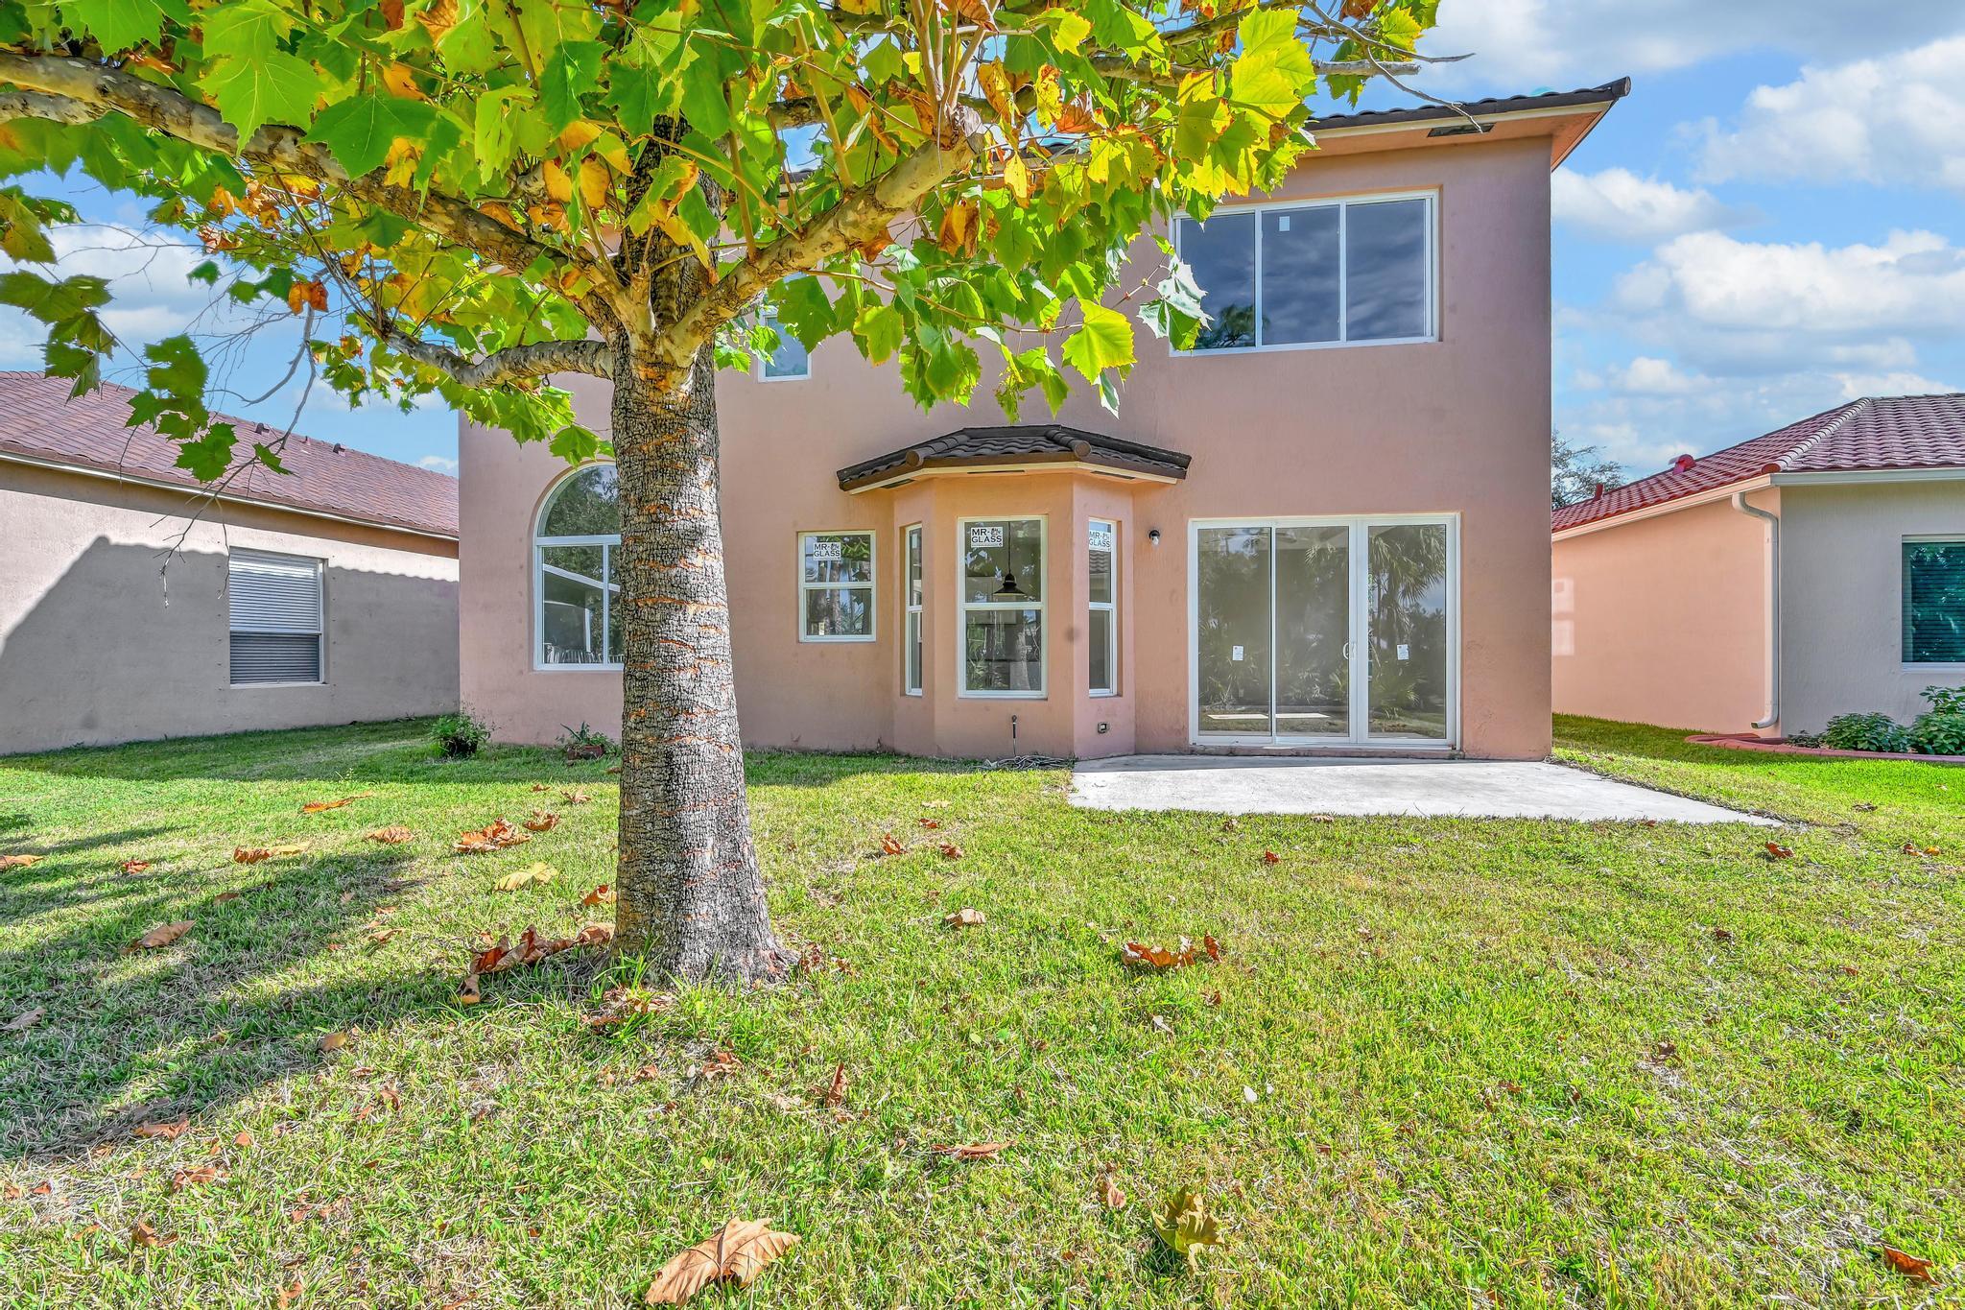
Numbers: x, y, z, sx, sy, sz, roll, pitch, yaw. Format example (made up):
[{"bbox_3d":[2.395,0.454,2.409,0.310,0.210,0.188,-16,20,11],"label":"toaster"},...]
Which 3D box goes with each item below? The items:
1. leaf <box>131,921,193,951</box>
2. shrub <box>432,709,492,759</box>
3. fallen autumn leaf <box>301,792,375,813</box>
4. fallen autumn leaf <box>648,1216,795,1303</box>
[{"bbox_3d":[-3.254,1.115,3.030,0.230,0.060,0.190,0,0,-40],"label":"leaf"},{"bbox_3d":[-5.722,0.861,8.400,0.560,0.540,0.540,0,0,-34],"label":"shrub"},{"bbox_3d":[-4.647,1.061,5.500,0.380,0.070,0.240,0,0,-44],"label":"fallen autumn leaf"},{"bbox_3d":[-0.494,1.154,1.450,0.270,0.060,0.180,0,0,-27],"label":"fallen autumn leaf"}]

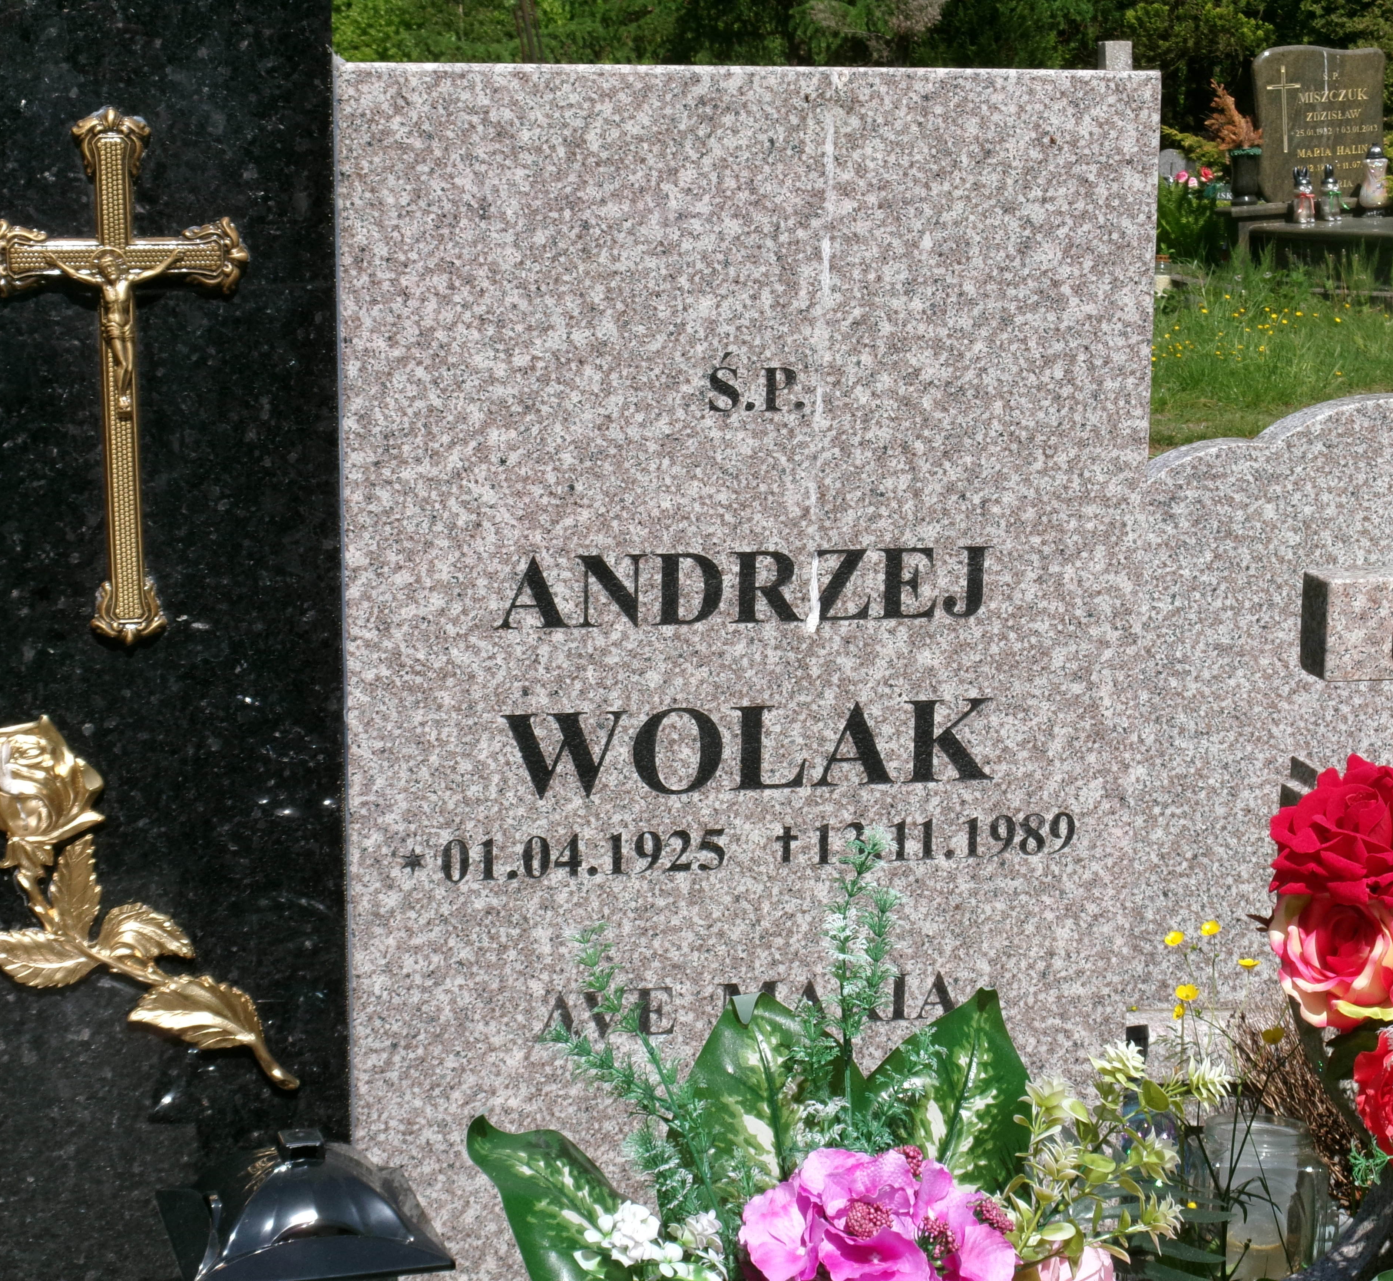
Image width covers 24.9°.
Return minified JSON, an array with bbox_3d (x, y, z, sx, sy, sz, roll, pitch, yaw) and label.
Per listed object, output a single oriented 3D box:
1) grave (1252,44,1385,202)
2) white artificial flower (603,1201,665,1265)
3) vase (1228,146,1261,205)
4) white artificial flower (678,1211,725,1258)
[{"bbox_3d":[3.065,-2.546,15.550,0.720,0.750,0.100,-6,11,-22],"label":"grave"},{"bbox_3d":[-0.041,0.387,2.060,0.041,0.041,0.033,0,-23,3],"label":"white artificial flower"},{"bbox_3d":[2.664,-2.253,15.300,0.158,0.280,0.158,-6,11,-22],"label":"vase"},{"bbox_3d":[0.003,0.389,2.070,0.031,0.031,0.026,-1,-23,0],"label":"white artificial flower"}]

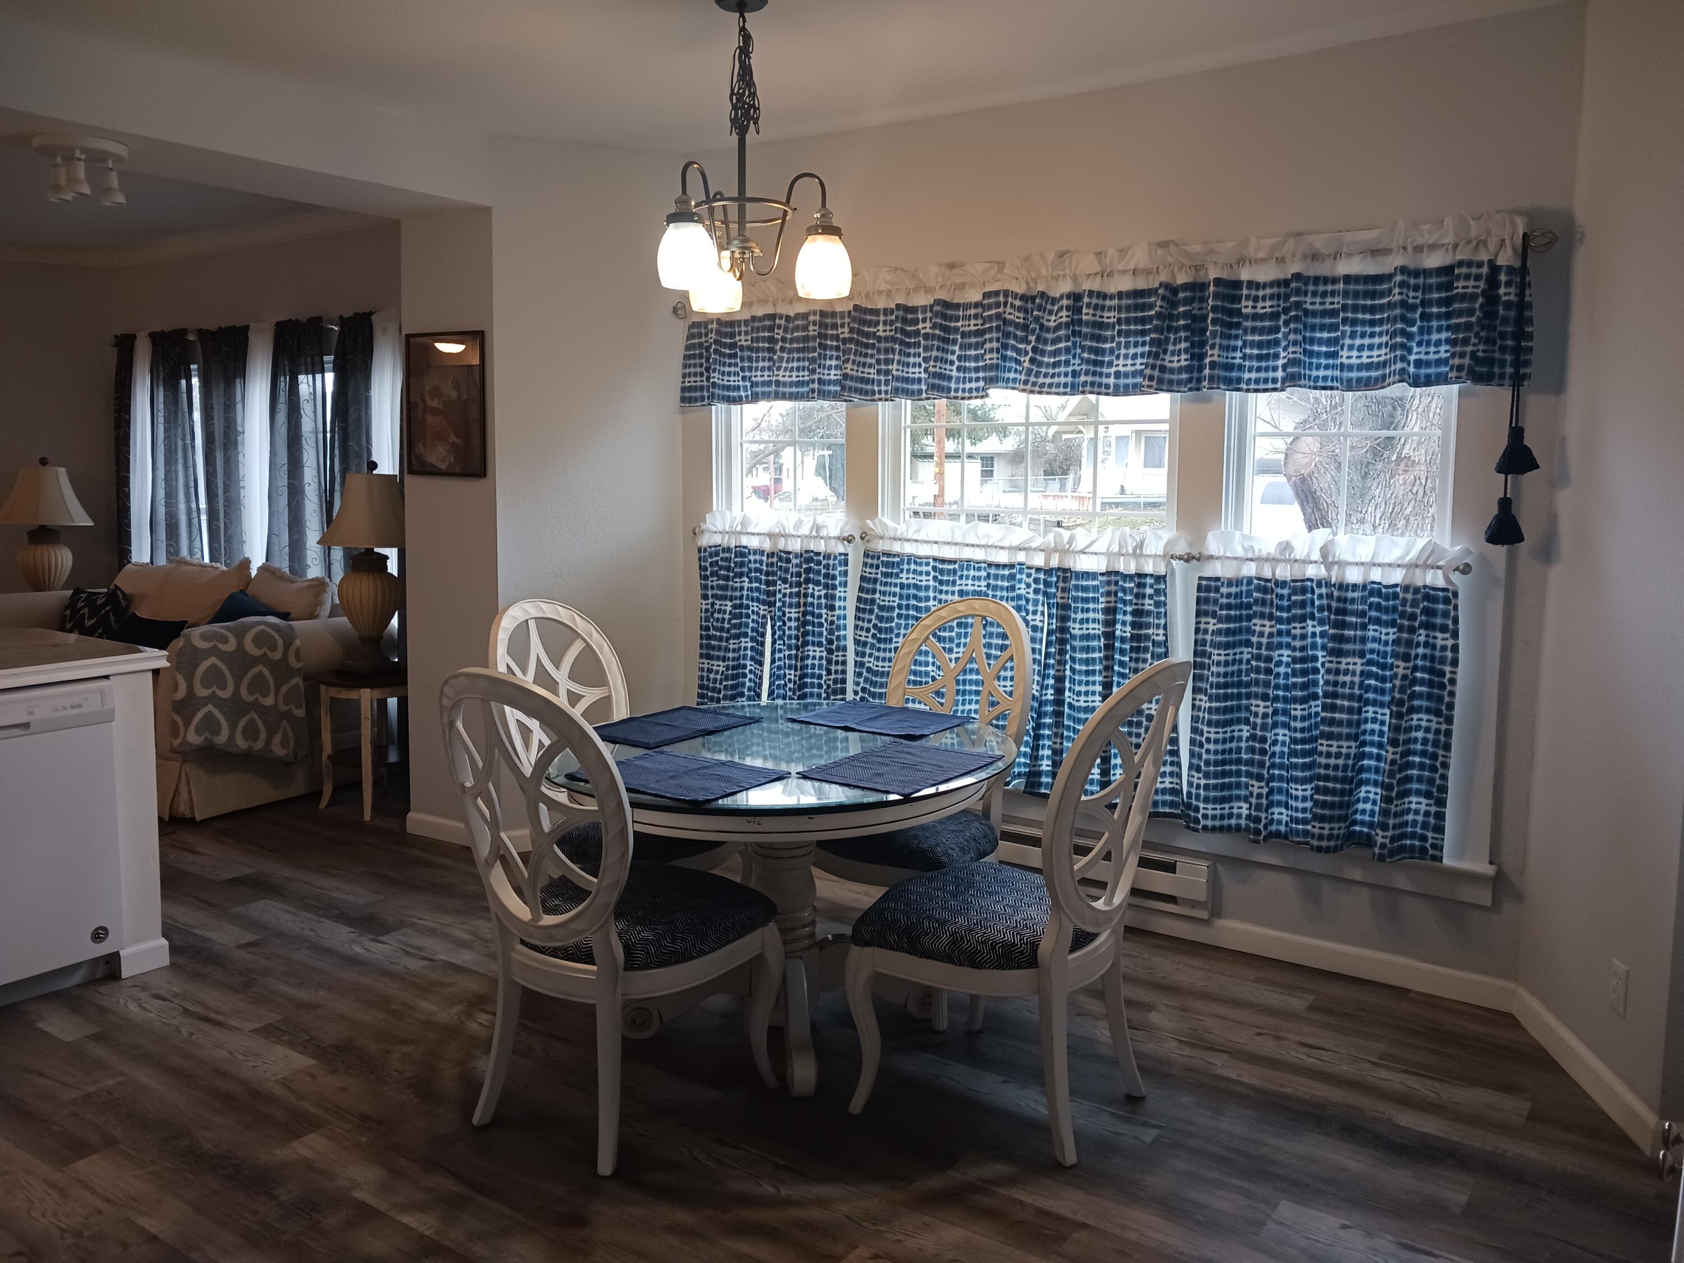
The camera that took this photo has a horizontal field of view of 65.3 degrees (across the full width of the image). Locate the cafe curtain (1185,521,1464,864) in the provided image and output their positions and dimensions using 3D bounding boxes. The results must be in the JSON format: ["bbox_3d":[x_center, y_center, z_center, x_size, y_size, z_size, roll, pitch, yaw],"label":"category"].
[{"bbox_3d":[1.360,0.180,3.801,0.776,0.917,0.080,5,8,36],"label":"cafe curtain"}]

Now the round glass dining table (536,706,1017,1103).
[{"bbox_3d":[-0.158,0.663,3.375,1.220,0.767,1.220,1,6,0],"label":"round glass dining table"}]

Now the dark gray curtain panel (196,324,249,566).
[{"bbox_3d":[-3.154,-0.487,6.722,0.454,2.115,0.090,5,8,34],"label":"dark gray curtain panel"}]

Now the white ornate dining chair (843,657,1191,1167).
[{"bbox_3d":[0.417,0.563,2.979,0.650,1.066,0.540,5,8,33],"label":"white ornate dining chair"}]

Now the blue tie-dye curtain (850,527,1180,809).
[{"bbox_3d":[0.549,0.101,4.364,1.210,0.910,0.080,6,8,35],"label":"blue tie-dye curtain"}]

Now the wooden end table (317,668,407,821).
[{"bbox_3d":[-2.006,0.478,5.661,0.480,0.580,0.480,1,6,0],"label":"wooden end table"}]

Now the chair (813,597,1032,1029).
[{"bbox_3d":[0.217,0.471,3.760,0.560,1.050,0.630,6,8,37],"label":"chair"}]

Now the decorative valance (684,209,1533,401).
[{"bbox_3d":[0.595,-0.964,4.202,2.930,0.435,0.110,6,8,35],"label":"decorative valance"}]

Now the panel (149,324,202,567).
[{"bbox_3d":[-3.519,-0.519,6.967,0.513,2.115,0.090,5,8,34],"label":"panel"}]

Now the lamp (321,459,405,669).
[{"bbox_3d":[-1.966,-0.260,5.499,0.450,0.880,0.450,-1,7,-20],"label":"lamp"}]

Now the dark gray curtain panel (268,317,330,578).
[{"bbox_3d":[-2.623,-0.441,6.366,0.492,2.115,0.090,5,8,34],"label":"dark gray curtain panel"}]

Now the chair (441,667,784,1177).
[{"bbox_3d":[-0.525,0.557,2.911,0.560,1.050,0.630,5,8,30],"label":"chair"}]

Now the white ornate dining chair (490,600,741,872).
[{"bbox_3d":[-0.649,0.466,3.677,0.630,1.050,0.560,6,8,37],"label":"white ornate dining chair"}]

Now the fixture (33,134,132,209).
[{"bbox_3d":[-2.926,-1.755,5.063,0.322,0.230,0.322,1,6,0],"label":"fixture"}]

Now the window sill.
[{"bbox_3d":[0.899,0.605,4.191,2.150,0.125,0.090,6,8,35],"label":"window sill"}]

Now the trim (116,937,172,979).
[{"bbox_3d":[-1.989,0.924,3.737,0.030,0.083,0.140,6,8,35],"label":"trim"}]

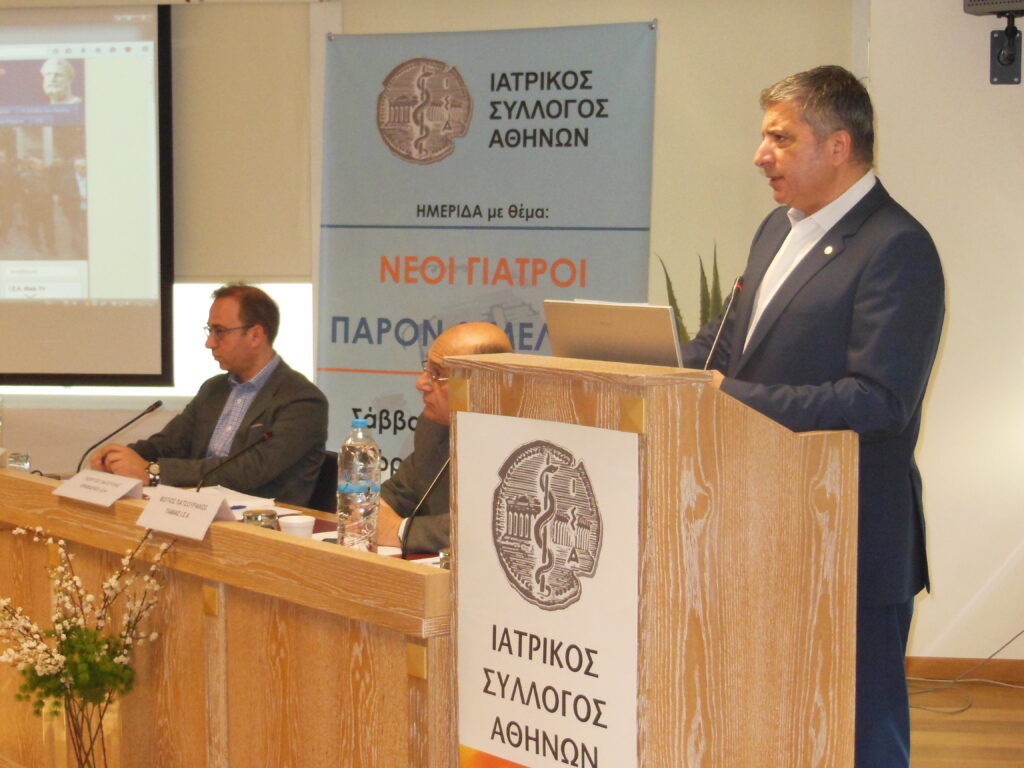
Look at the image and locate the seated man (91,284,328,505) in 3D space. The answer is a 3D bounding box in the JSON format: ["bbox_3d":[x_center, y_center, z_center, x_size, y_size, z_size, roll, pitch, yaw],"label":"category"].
[{"bbox_3d":[-0.800,0.388,5.476,0.680,1.300,0.520,-3,6,-34],"label":"seated man"}]

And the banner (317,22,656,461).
[{"bbox_3d":[-0.090,0.027,5.695,1.000,2.000,0.080,2,3,24],"label":"banner"}]

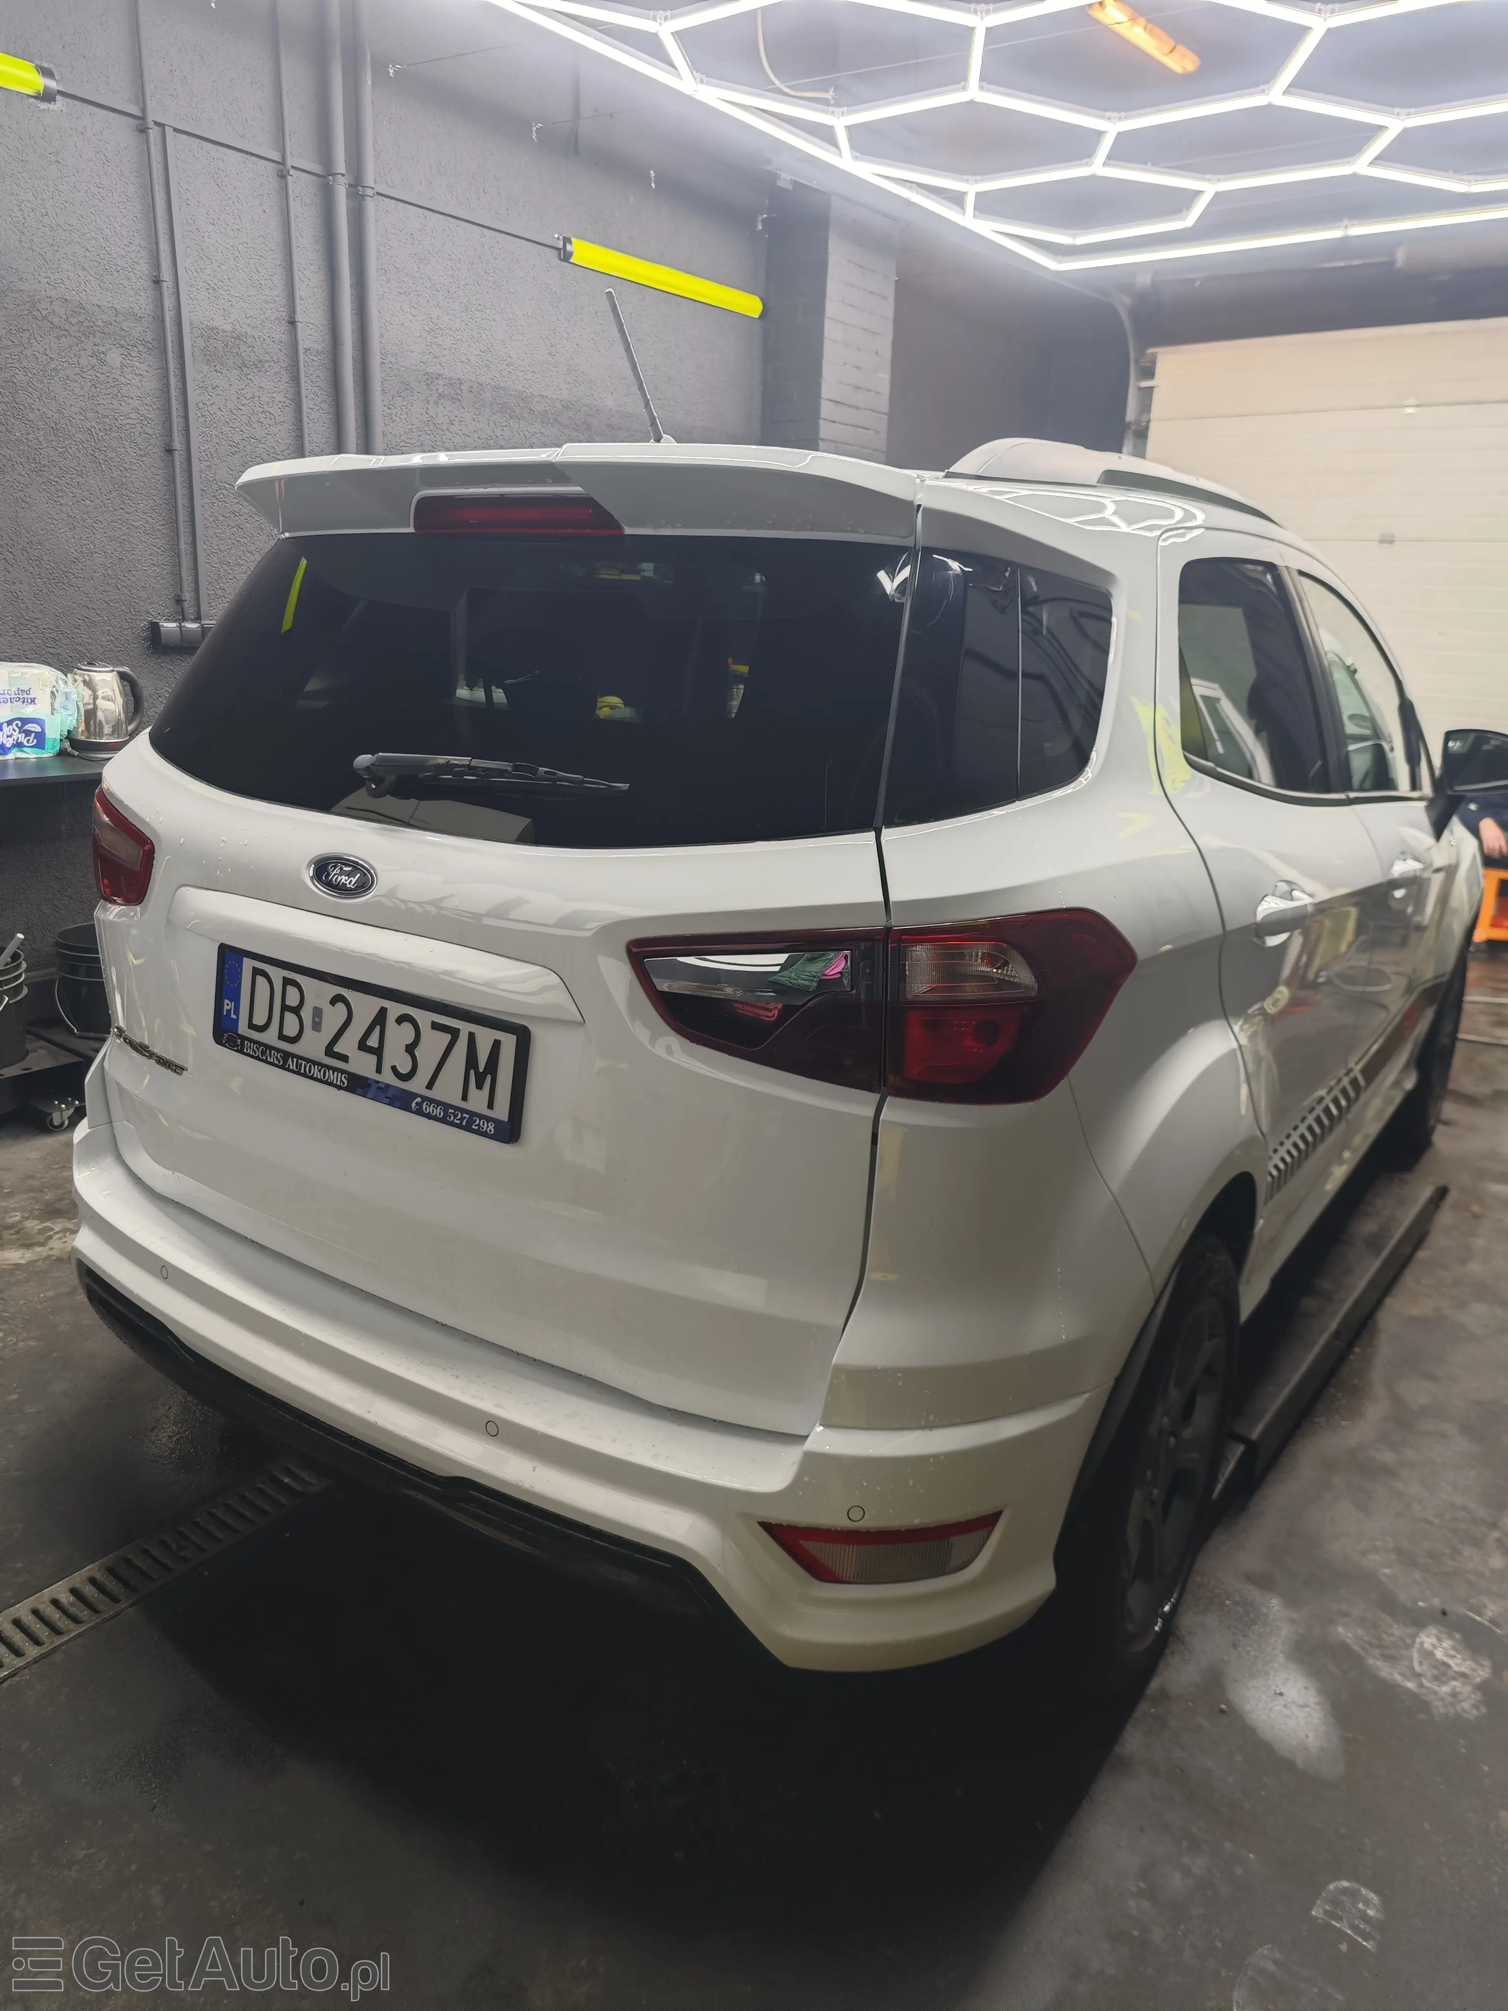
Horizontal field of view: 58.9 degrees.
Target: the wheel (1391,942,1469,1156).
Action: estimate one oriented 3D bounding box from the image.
[{"bbox_3d":[1.857,0.043,3.788,0.210,0.640,0.640,13,19,32],"label":"wheel"}]

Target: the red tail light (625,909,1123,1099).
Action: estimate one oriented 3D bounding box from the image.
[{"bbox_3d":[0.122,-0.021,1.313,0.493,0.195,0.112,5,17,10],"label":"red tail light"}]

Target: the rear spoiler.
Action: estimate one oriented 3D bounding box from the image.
[{"bbox_3d":[-0.252,-0.643,1.669,1.100,0.130,0.200,13,19,32],"label":"rear spoiler"}]

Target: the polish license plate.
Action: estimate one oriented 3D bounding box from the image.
[{"bbox_3d":[-0.466,0.036,1.570,0.530,0.131,0.020,13,10,32],"label":"polish license plate"}]

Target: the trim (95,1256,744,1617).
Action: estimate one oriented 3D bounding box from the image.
[{"bbox_3d":[-0.513,0.510,1.661,1.220,0.130,0.130,13,19,32],"label":"trim"}]

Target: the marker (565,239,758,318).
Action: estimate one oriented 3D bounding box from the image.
[{"bbox_3d":[-0.320,-2.764,5.098,0.085,0.085,1.080,15,20,39],"label":"marker"}]

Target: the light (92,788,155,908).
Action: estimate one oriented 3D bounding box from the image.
[{"bbox_3d":[-0.896,-0.247,1.955,0.112,0.195,0.493,-9,19,-32],"label":"light"}]

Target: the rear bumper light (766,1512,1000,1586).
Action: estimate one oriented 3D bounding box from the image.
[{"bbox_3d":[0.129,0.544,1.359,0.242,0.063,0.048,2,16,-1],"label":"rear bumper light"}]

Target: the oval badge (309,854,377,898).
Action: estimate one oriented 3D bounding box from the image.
[{"bbox_3d":[-0.465,-0.146,1.507,0.115,0.049,0.012,13,7,32],"label":"oval badge"}]

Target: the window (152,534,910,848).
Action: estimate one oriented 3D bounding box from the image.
[{"bbox_3d":[-0.350,-0.380,1.606,1.190,0.410,0.090,13,-15,32],"label":"window"}]

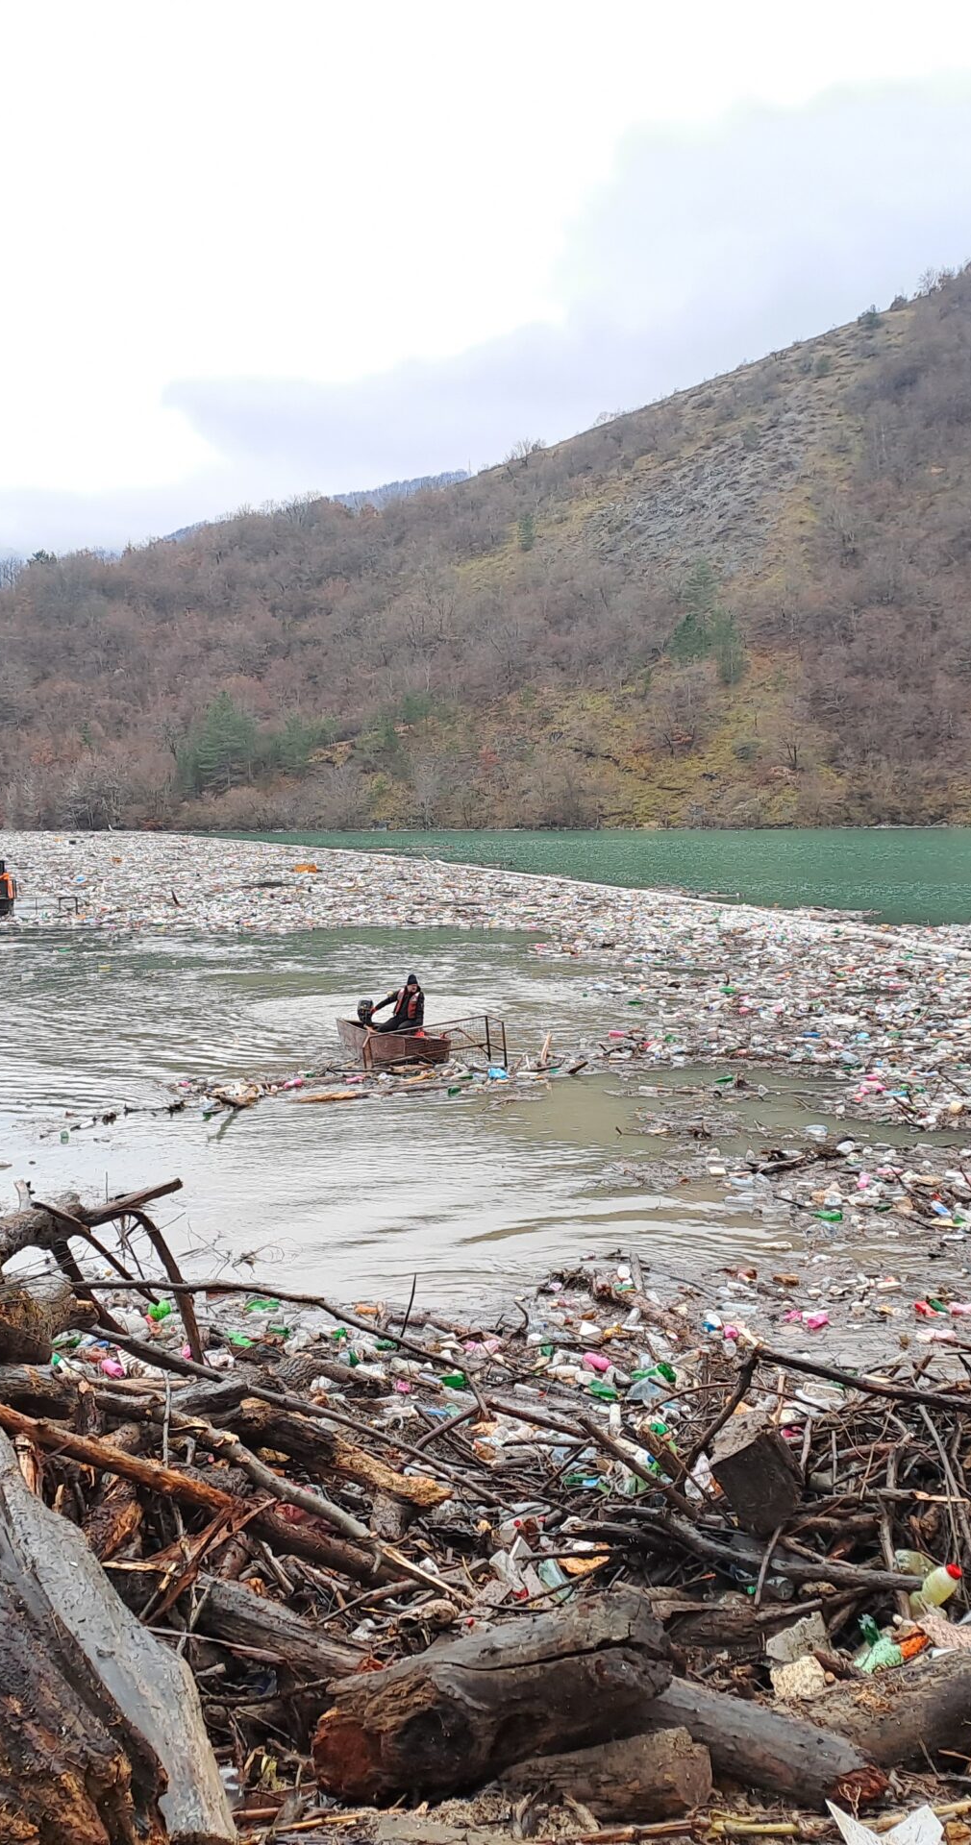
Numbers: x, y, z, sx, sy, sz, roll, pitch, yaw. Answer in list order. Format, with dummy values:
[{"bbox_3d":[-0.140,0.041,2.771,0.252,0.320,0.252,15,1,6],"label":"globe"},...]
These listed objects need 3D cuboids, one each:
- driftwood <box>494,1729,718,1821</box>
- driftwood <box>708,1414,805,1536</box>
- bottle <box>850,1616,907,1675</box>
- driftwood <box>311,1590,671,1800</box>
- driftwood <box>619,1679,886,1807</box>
[{"bbox_3d":[0.277,1.977,4.125,0.472,0.165,0.165,-14,-1,19],"label":"driftwood"},{"bbox_3d":[1.003,2.053,6.600,0.260,0.290,0.260,-28,13,-8],"label":"driftwood"},{"bbox_3d":[1.090,2.016,4.950,0.090,0.190,0.090,-22,12,0],"label":"bottle"},{"bbox_3d":[0.039,1.915,4.410,0.870,0.270,0.270,-5,6,-28],"label":"driftwood"},{"bbox_3d":[0.630,2.023,4.410,0.687,0.165,0.165,2,4,37],"label":"driftwood"}]

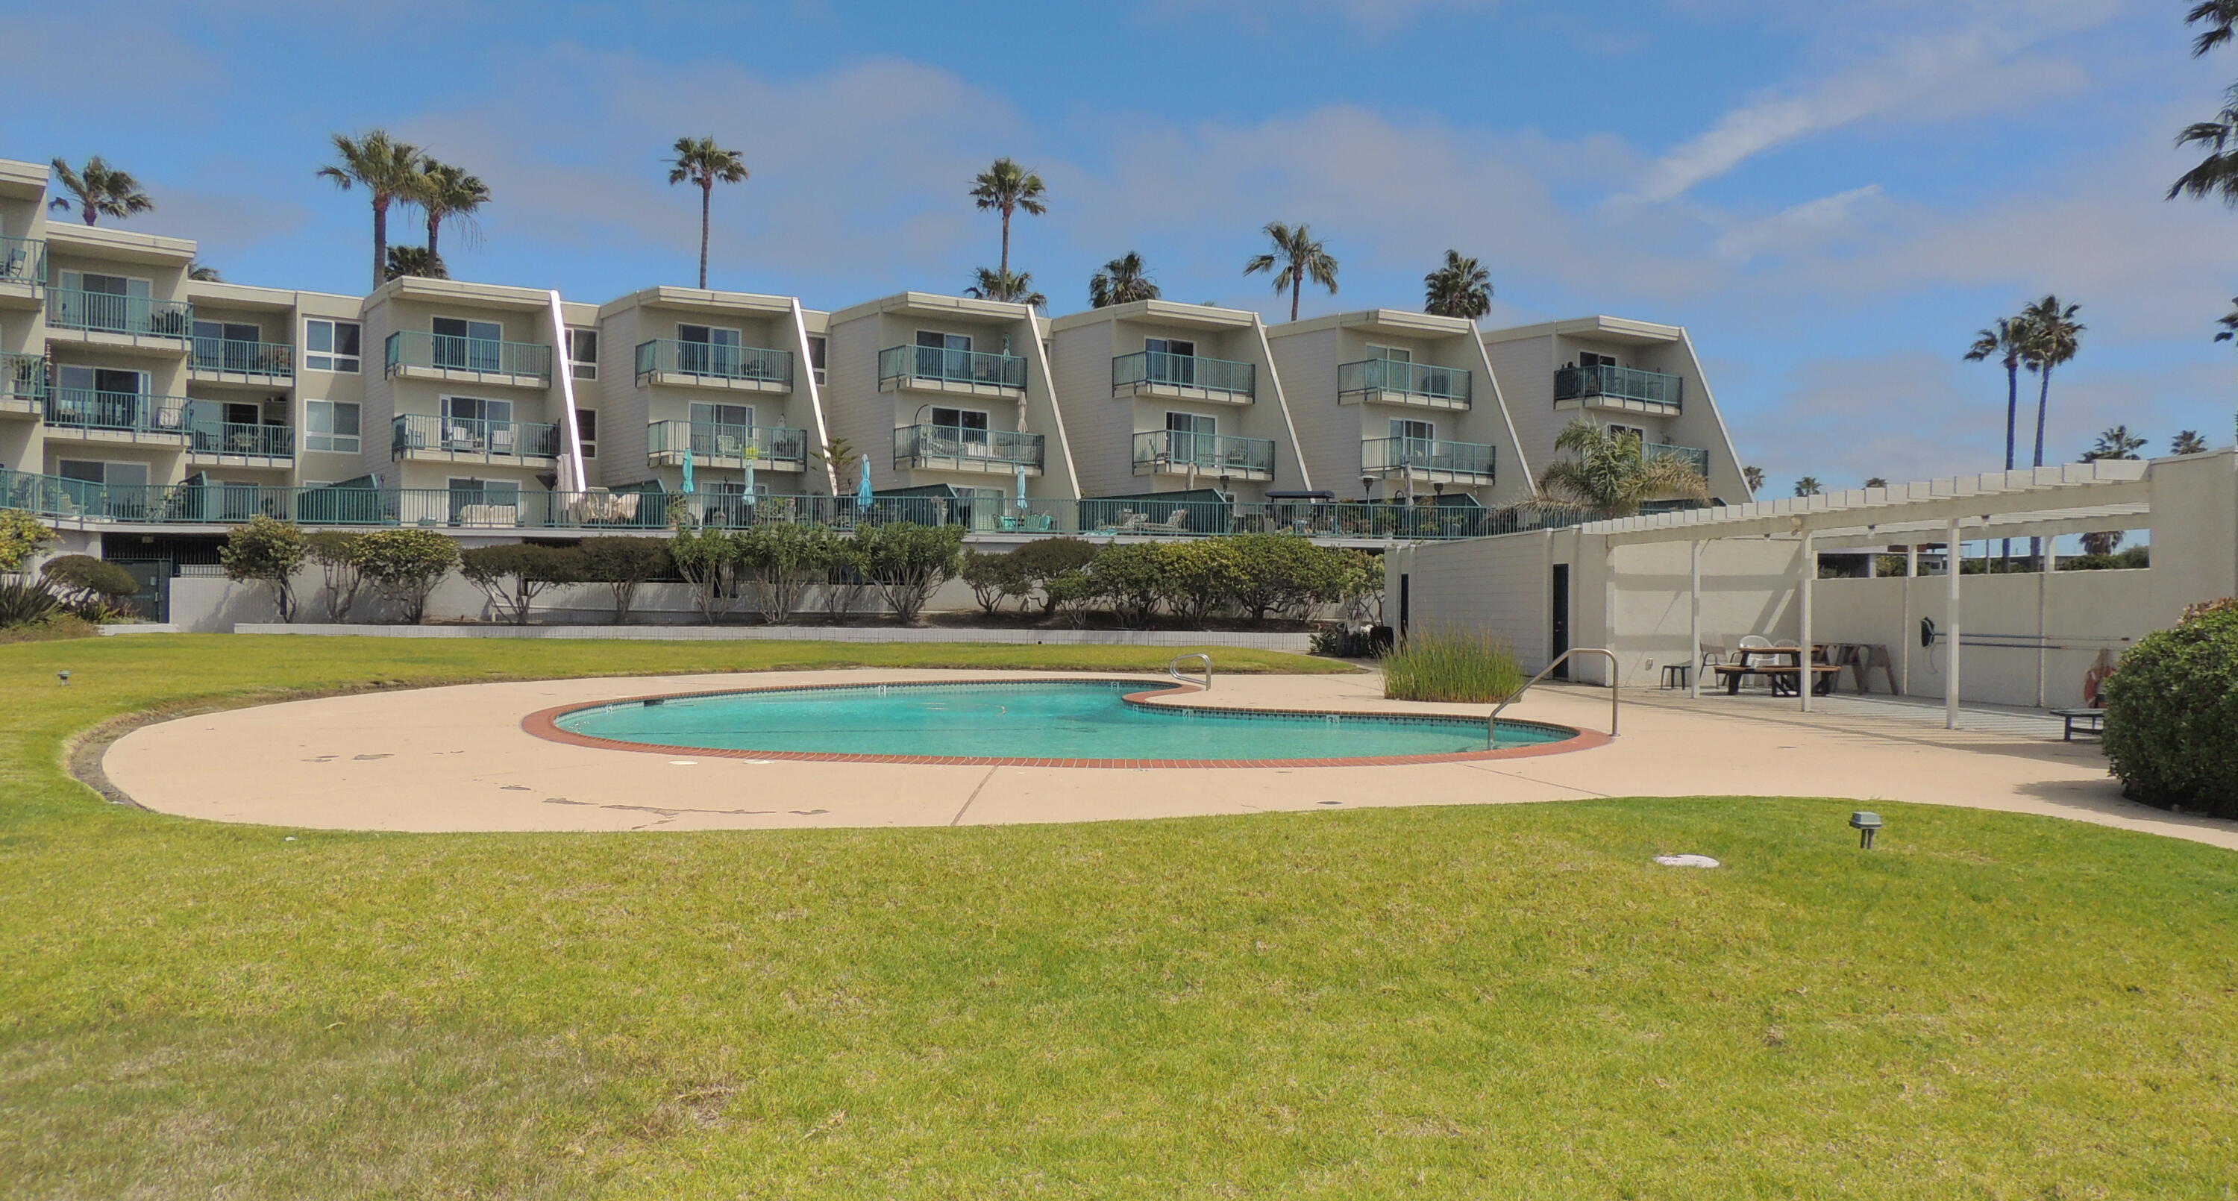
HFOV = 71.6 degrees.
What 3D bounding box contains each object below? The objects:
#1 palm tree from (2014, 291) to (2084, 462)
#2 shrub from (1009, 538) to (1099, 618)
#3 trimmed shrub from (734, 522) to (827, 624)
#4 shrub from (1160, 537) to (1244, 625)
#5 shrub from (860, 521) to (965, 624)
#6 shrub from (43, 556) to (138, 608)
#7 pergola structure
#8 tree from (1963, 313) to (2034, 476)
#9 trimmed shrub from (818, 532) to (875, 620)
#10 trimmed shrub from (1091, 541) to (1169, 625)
[{"bbox_3d":[45.008,-6.265,74.976,3.211,16.963,3.211,1,0,0],"label":"palm tree"},{"bbox_3d":[-1.897,-0.666,45.500,2.615,2.307,2.400,1,0,0],"label":"shrub"},{"bbox_3d":[-9.970,-0.799,45.728,2.782,2.988,2.643,1,0,-7],"label":"trimmed shrub"},{"bbox_3d":[2.398,-0.530,44.800,2.423,2.423,2.300,1,0,0],"label":"shrub"},{"bbox_3d":[-6.144,-0.833,46.208,3.176,3.072,2.900,1,0,-7],"label":"shrub"},{"bbox_3d":[-29.201,-0.483,44.000,2.727,1.661,2.300,1,0,0],"label":"shrub"},{"bbox_3d":[10.880,0.095,21.100,4.450,2.820,11.850,1,0,-7],"label":"pergola structure"},{"bbox_3d":[42.604,-5.811,74.978,3.634,16.012,3.634,1,0,0],"label":"tree"},{"bbox_3d":[-7.849,-0.644,44.800,1.716,2.499,1.750,1,0,0],"label":"trimmed shrub"},{"bbox_3d":[0.369,-0.475,46.827,2.374,2.480,2.256,1,0,-7],"label":"trimmed shrub"}]

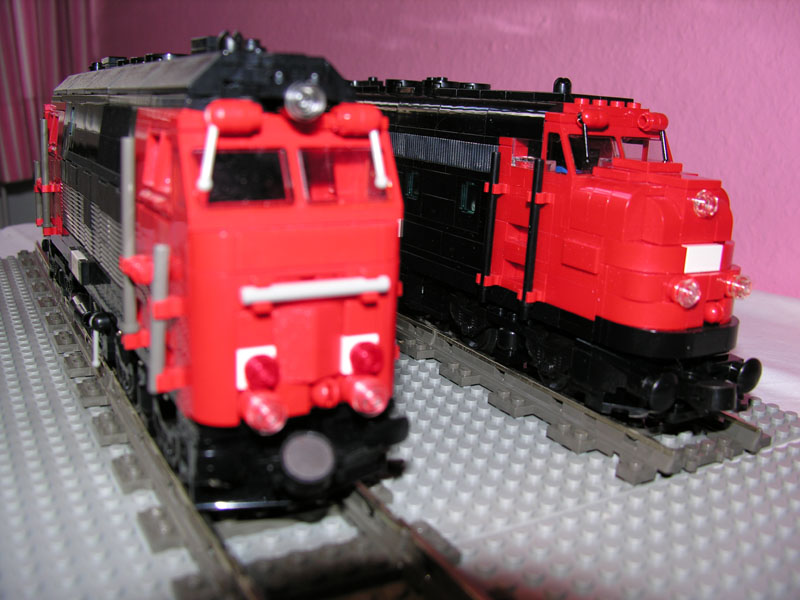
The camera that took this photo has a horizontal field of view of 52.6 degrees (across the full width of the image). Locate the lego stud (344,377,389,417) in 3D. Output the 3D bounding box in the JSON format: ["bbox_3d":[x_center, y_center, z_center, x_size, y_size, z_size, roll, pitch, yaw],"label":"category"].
[{"bbox_3d":[-0.007,0.021,0.179,0.009,0.009,0.005,-6,17,-29],"label":"lego stud"}]

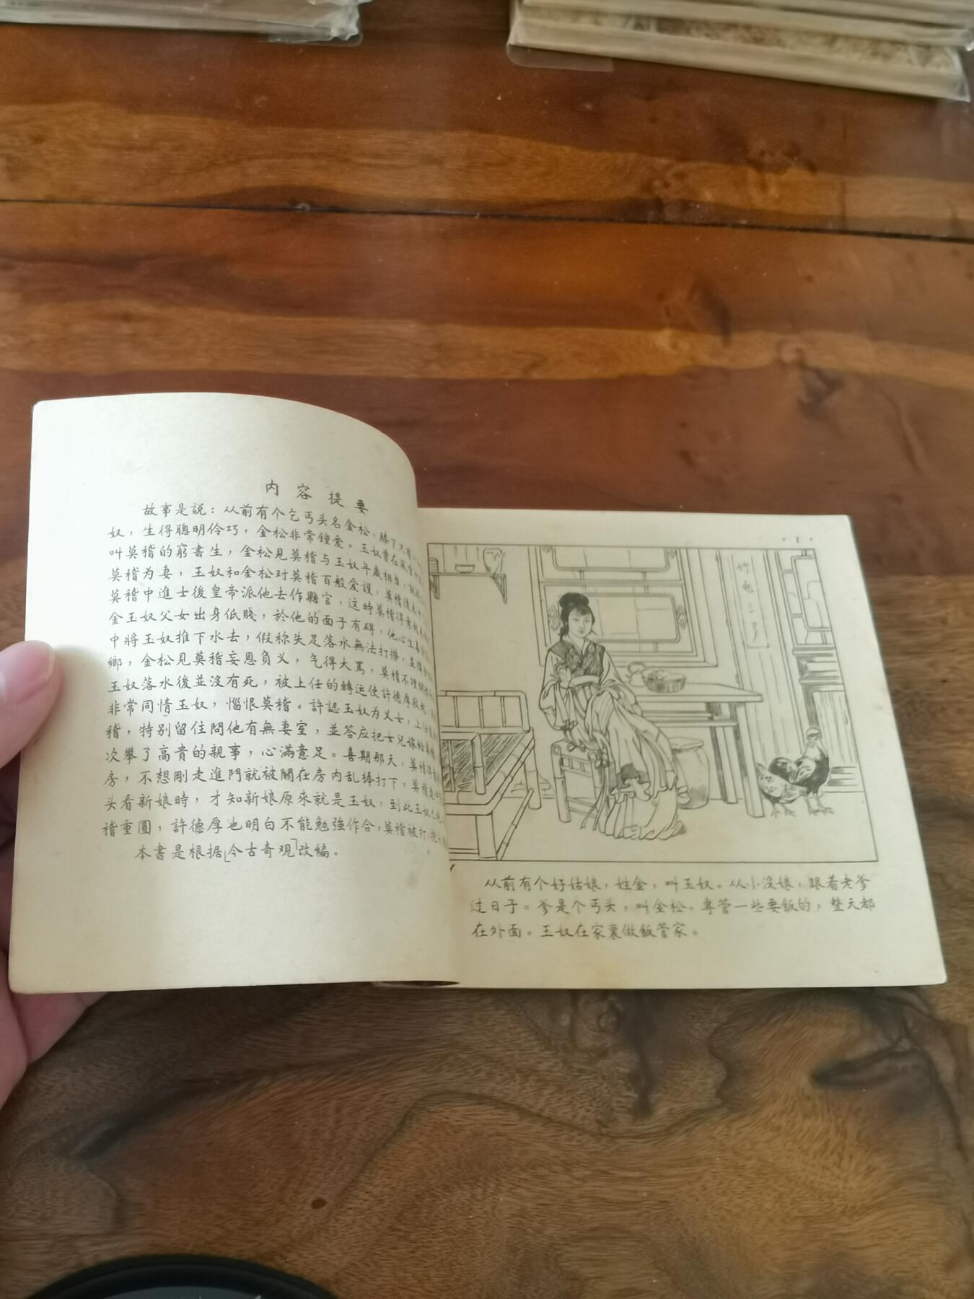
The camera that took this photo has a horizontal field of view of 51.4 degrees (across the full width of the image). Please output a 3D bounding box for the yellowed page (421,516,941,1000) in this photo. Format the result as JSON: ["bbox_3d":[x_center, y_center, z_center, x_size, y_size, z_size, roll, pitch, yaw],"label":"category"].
[{"bbox_3d":[0.046,0.019,0.254,0.118,0.009,0.122,0,67,-7],"label":"yellowed page"}]

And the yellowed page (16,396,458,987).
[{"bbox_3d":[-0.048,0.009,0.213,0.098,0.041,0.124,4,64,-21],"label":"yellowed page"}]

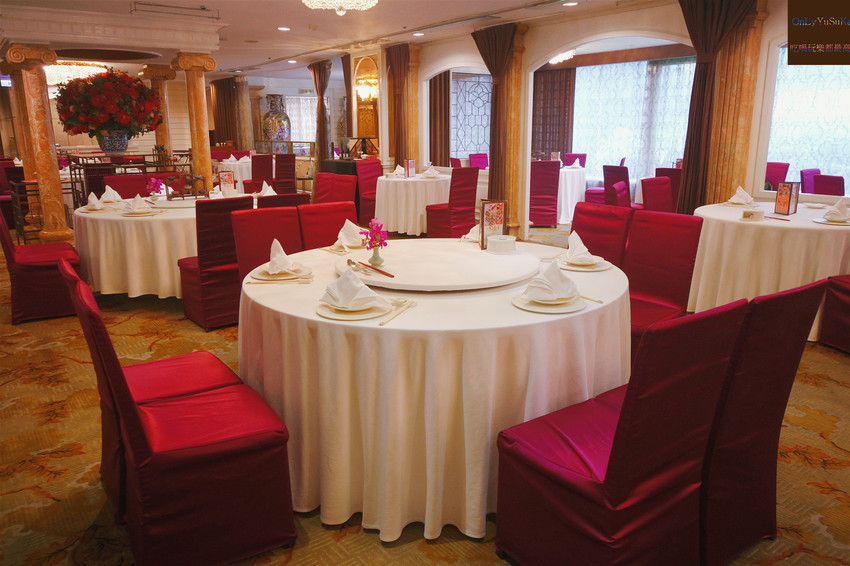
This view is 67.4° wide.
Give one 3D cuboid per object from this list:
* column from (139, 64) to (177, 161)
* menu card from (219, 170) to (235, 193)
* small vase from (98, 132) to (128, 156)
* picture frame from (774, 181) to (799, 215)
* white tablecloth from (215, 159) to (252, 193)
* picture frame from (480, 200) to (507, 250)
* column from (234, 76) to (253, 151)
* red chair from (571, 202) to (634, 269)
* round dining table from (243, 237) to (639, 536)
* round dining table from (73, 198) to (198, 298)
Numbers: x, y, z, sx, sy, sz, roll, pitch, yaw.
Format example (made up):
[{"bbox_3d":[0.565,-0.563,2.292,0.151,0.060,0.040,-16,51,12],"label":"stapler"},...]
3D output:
[{"bbox_3d":[-4.434,-2.422,10.873,0.600,2.460,0.550,-11,17,-36],"label":"column"},{"bbox_3d":[-1.851,-0.913,5.917,0.125,0.237,0.100,0,14,3],"label":"menu card"},{"bbox_3d":[-4.285,-1.936,8.779,0.390,0.360,0.390,-7,15,-25],"label":"small vase"},{"bbox_3d":[2.668,-0.622,4.684,0.105,0.230,0.115,-6,15,-21],"label":"picture frame"},{"bbox_3d":[-3.974,-2.316,14.347,1.650,0.740,1.650,-1,14,0],"label":"white tablecloth"},{"bbox_3d":[0.332,-0.317,3.401,0.143,0.251,0.118,-8,15,-27],"label":"picture frame"},{"bbox_3d":[-3.611,-2.903,12.868,0.320,2.500,0.320,-5,14,-18],"label":"column"},{"bbox_3d":[0.945,0.000,3.996,0.520,0.945,0.440,-9,16,-32],"label":"red chair"},{"bbox_3d":[0.057,0.313,3.203,1.950,0.770,1.950,-1,14,0],"label":"round dining table"},{"bbox_3d":[-2.194,-0.403,5.993,1.905,0.666,1.905,-6,14,-20],"label":"round dining table"}]

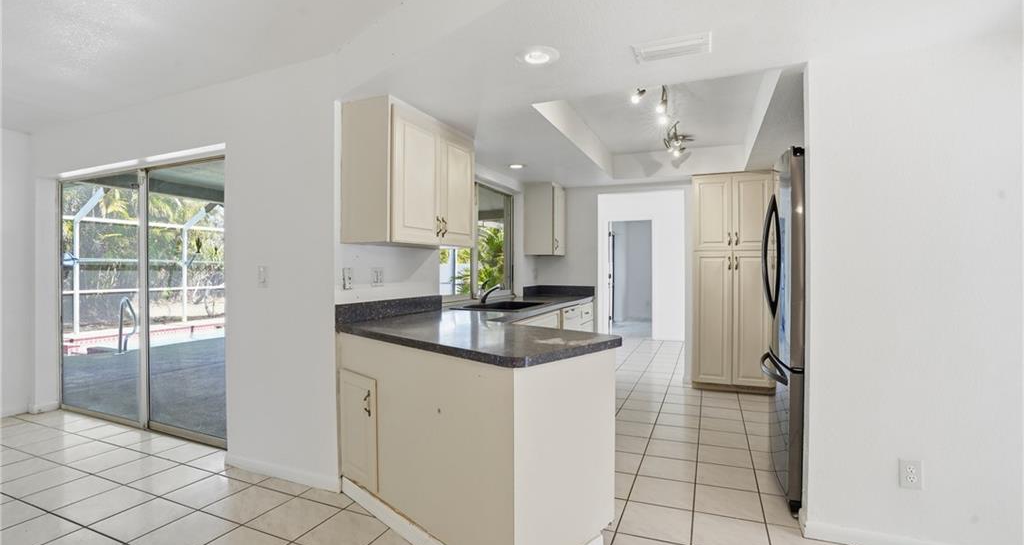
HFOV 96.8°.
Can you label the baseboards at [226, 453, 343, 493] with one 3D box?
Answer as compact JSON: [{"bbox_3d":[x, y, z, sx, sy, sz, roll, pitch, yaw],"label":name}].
[{"bbox_3d":[-1.361,1.158,2.651,0.908,0.082,0.020,0,0,23],"label":"baseboards"}]

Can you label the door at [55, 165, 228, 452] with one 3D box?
[{"bbox_3d":[-2.819,0.199,3.508,2.401,2.009,0.089,0,0,23],"label":"door"}]

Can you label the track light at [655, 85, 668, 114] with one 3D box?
[{"bbox_3d":[0.934,-1.072,2.834,0.089,0.154,0.119,0,0,23],"label":"track light"}]

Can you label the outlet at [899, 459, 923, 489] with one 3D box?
[{"bbox_3d":[1.660,0.845,1.888,0.072,0.119,0.012,0,0,23],"label":"outlet"}]

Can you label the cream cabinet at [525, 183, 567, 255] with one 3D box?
[{"bbox_3d":[0.387,-0.584,5.219,0.327,0.789,0.491,0,0,23],"label":"cream cabinet"}]

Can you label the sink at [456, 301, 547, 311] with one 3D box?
[{"bbox_3d":[-0.059,0.377,3.764,0.546,0.198,0.803,0,0,23],"label":"sink"}]

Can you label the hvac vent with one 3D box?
[{"bbox_3d":[0.682,-0.947,1.934,0.306,0.025,0.179,0,0,23],"label":"hvac vent"}]

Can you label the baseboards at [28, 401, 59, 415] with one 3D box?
[{"bbox_3d":[-4.008,1.168,3.906,0.025,0.079,0.189,0,0,23],"label":"baseboards"}]

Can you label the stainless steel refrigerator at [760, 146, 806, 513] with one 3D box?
[{"bbox_3d":[1.840,0.292,2.477,0.828,1.796,0.903,0,0,23],"label":"stainless steel refrigerator"}]

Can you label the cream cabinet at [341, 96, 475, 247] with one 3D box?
[{"bbox_3d":[-0.601,-0.544,2.877,0.317,0.768,0.962,0,0,23],"label":"cream cabinet"}]

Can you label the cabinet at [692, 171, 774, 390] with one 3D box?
[{"bbox_3d":[2.231,0.106,4.620,0.730,2.164,0.347,0,0,23],"label":"cabinet"}]

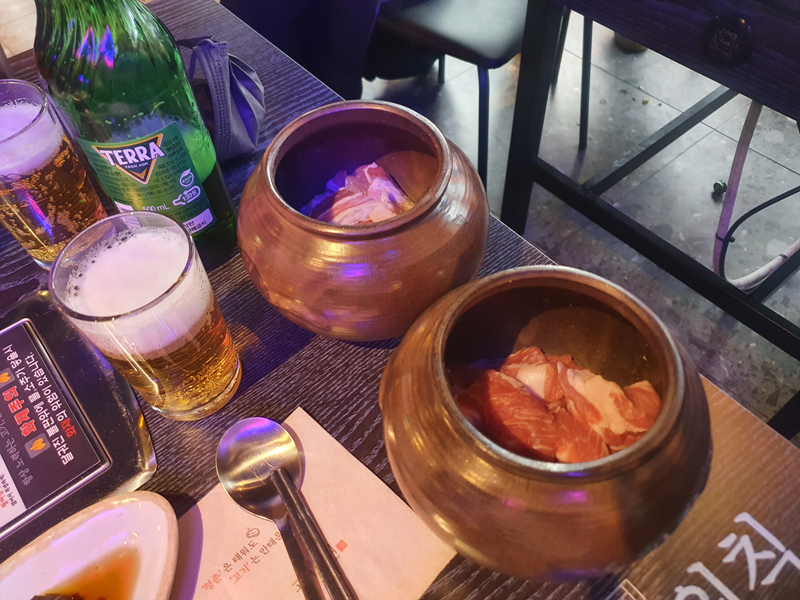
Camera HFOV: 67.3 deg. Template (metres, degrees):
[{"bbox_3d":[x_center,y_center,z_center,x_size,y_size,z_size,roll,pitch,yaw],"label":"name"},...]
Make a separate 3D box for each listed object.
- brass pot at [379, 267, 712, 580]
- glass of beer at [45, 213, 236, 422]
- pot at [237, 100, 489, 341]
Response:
[{"bbox_3d":[0.071,0.053,0.306,0.163,0.101,0.163,-1,54,1],"label":"brass pot"},{"bbox_3d":[-0.131,0.015,0.333,0.067,0.113,0.067,-3,54,0],"label":"glass of beer"},{"bbox_3d":[-0.022,-0.054,0.388,0.163,0.100,0.163,-1,54,1],"label":"pot"}]

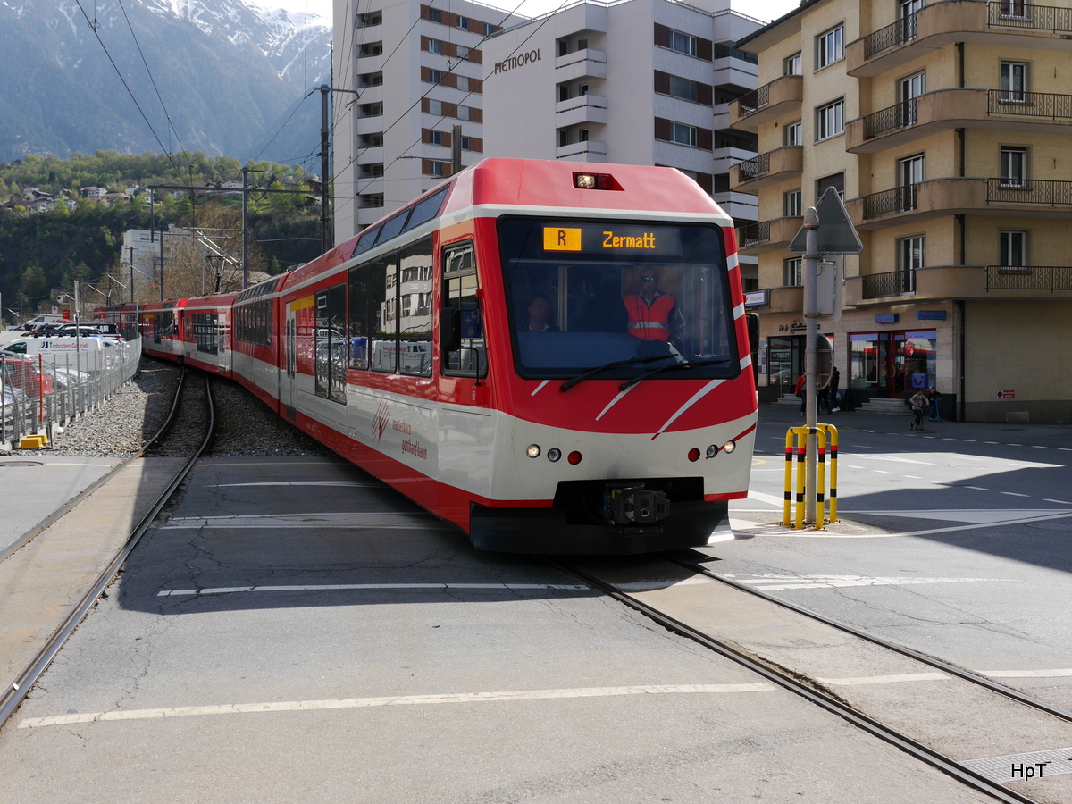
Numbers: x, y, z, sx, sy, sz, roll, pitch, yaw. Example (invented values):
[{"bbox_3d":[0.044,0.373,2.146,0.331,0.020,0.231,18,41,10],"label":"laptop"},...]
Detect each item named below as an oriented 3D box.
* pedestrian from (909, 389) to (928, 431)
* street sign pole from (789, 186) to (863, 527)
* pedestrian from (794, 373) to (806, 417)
[{"bbox_3d":[10.670,0.210,32.800,0.550,1.180,0.500,-1,2,-36],"label":"pedestrian"},{"bbox_3d":[3.090,-0.520,12.580,0.840,3.630,0.420,0,2,18],"label":"street sign pole"},{"bbox_3d":[9.570,-0.280,42.000,0.550,1.630,0.450,-2,2,-38],"label":"pedestrian"}]

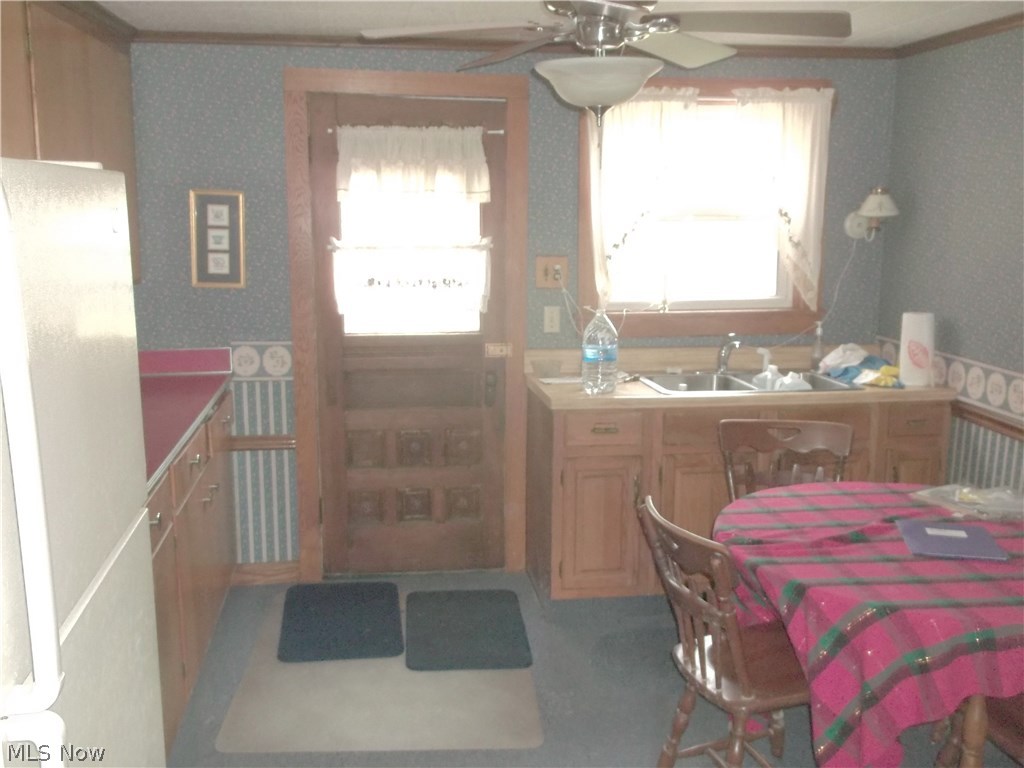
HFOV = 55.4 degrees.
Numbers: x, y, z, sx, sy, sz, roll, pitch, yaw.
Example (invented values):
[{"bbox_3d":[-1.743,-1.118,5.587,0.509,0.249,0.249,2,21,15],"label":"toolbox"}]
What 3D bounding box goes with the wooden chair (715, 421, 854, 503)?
[{"bbox_3d":[0.960,0.610,3.288,0.465,0.910,0.510,0,11,-1],"label":"wooden chair"}]

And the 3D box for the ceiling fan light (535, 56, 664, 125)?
[{"bbox_3d":[0.221,-0.737,2.478,0.333,0.160,0.333,-1,11,-8],"label":"ceiling fan light"}]

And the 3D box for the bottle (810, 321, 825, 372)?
[{"bbox_3d":[1.351,-0.162,4.291,0.065,0.224,0.065,-1,11,-8],"label":"bottle"}]

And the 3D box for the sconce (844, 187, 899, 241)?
[{"bbox_3d":[1.565,-0.734,4.223,0.178,0.235,0.250,-1,11,-8],"label":"sconce"}]

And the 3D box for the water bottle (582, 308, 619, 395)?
[{"bbox_3d":[0.346,-0.136,3.838,0.140,0.325,0.140,-1,11,-8],"label":"water bottle"}]

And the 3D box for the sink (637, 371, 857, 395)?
[{"bbox_3d":[0.973,0.070,4.094,0.830,0.190,0.500,-1,11,-8],"label":"sink"}]

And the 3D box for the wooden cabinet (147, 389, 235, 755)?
[{"bbox_3d":[-1.403,0.584,3.345,0.610,0.905,1.660,-1,11,-8],"label":"wooden cabinet"}]

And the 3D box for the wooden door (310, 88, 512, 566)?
[{"bbox_3d":[-0.427,-0.163,4.198,0.820,2.060,0.050,-1,11,-8],"label":"wooden door"}]

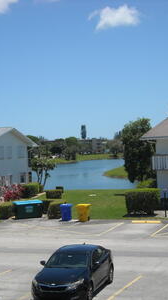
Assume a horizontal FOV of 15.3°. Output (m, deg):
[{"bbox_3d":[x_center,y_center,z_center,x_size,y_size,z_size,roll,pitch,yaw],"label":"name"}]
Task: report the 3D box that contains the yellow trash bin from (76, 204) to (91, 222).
[{"bbox_3d":[0.013,3.974,39.300,0.850,1.130,0.700,-2,0,-44],"label":"yellow trash bin"}]

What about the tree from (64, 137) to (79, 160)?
[{"bbox_3d":[-5.625,-0.519,270.000,5.800,10.200,5.800,-2,0,17],"label":"tree"}]

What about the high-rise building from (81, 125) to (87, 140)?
[{"bbox_3d":[-0.288,-9.615,600.000,6.000,30.000,6.000,-2,0,17],"label":"high-rise building"}]

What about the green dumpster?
[{"bbox_3d":[-3.727,4.049,41.900,1.850,1.220,1.100,-2,0,-18],"label":"green dumpster"}]

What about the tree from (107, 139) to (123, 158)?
[{"bbox_3d":[15.401,-0.745,310.000,8.000,9.800,7.500,-2,0,0],"label":"tree"}]

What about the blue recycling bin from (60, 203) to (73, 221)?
[{"bbox_3d":[-1.098,3.916,39.600,0.730,1.100,0.630,-2,0,-41],"label":"blue recycling bin"}]

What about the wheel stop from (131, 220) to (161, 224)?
[{"bbox_3d":[3.824,4.450,38.300,1.830,0.140,0.190,-2,0,17],"label":"wheel stop"}]

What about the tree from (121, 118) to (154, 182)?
[{"bbox_3d":[6.577,0.183,76.000,4.100,8.000,4.100,-2,0,17],"label":"tree"}]

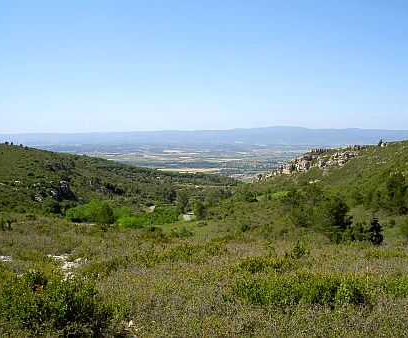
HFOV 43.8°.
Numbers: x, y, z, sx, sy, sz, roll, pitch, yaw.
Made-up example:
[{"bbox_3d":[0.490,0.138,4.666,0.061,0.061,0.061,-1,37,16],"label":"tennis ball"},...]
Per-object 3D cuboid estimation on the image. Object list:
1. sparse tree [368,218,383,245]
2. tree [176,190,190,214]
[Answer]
[{"bbox_3d":[16.928,6.185,50.000,1.530,2.680,1.480,0,4,0],"label":"sparse tree"},{"bbox_3d":[-5.298,8.254,125.000,3.450,5.850,3.350,0,4,0],"label":"tree"}]

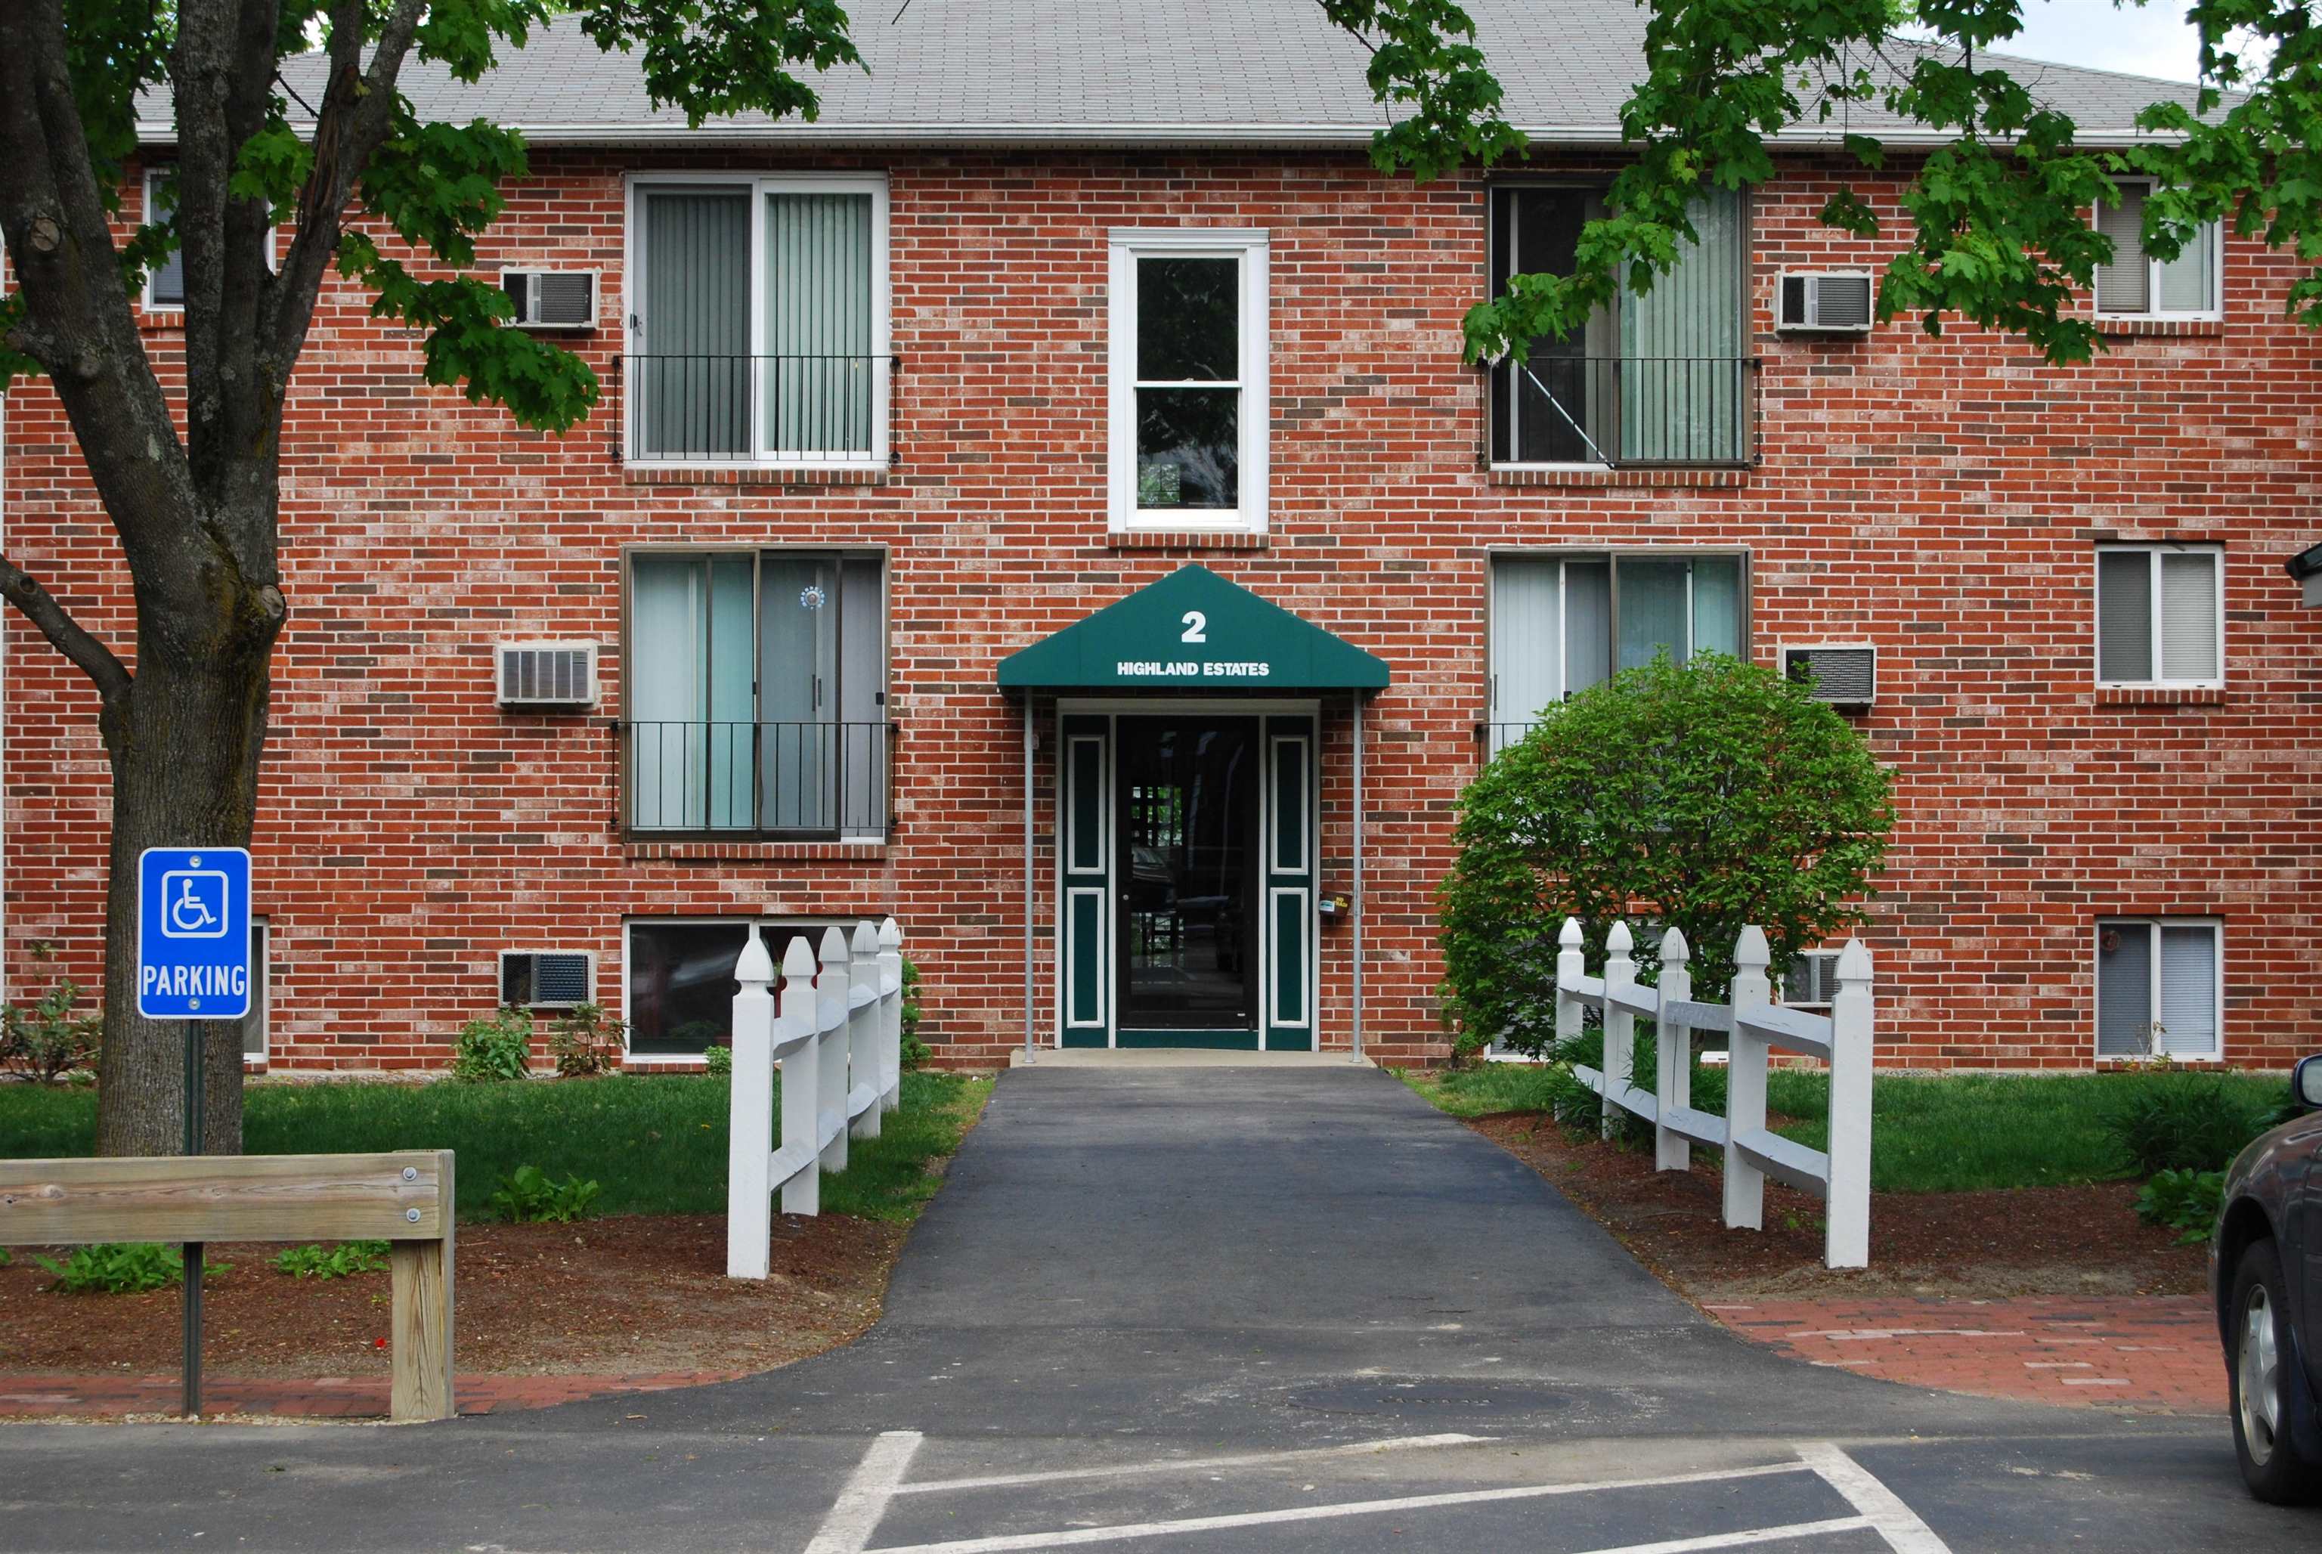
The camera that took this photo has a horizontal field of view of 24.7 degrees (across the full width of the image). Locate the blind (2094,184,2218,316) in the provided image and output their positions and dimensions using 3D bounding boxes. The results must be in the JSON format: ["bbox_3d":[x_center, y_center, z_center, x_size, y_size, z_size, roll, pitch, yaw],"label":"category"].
[{"bbox_3d":[6.868,-3.632,36.540,0.840,0.916,0.050,0,-2,-1],"label":"blind"}]

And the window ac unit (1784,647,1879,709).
[{"bbox_3d":[4.587,-0.698,36.380,0.660,0.400,0.420,0,-1,0],"label":"window ac unit"}]

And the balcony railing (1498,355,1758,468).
[{"bbox_3d":[3.183,-2.531,36.583,1.900,0.770,0.100,0,-1,-1],"label":"balcony railing"}]

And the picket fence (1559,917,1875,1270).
[{"bbox_3d":[2.378,1.276,24.174,0.180,1.300,10.200,0,-2,-1],"label":"picket fence"}]

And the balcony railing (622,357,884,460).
[{"bbox_3d":[-2.802,-2.532,36.514,1.920,0.770,0.100,0,-1,-1],"label":"balcony railing"}]

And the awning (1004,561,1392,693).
[{"bbox_3d":[0.214,-0.985,35.670,2.587,0.826,1.250,0,-2,-1],"label":"awning"}]

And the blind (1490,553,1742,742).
[{"bbox_3d":[3.154,-0.564,36.600,1.780,1.920,0.090,0,-1,0],"label":"blind"}]

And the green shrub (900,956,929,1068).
[{"bbox_3d":[-1.737,1.589,35.700,0.380,0.760,0.380,0,-2,-1],"label":"green shrub"}]

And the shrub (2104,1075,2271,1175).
[{"bbox_3d":[4.887,1.657,25.200,0.750,0.470,0.700,0,-2,-1],"label":"shrub"}]

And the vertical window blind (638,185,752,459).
[{"bbox_3d":[-3.218,-3.135,36.620,0.790,1.880,0.090,0,-1,0],"label":"vertical window blind"}]

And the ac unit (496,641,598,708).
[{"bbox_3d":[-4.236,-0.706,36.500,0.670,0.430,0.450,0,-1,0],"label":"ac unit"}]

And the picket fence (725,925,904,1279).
[{"bbox_3d":[-1.528,1.273,24.900,0.160,1.210,12.100,0,-1,-1],"label":"picket fence"}]

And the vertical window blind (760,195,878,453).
[{"bbox_3d":[-2.375,-3.149,36.778,0.790,1.850,0.080,0,-1,-1],"label":"vertical window blind"}]

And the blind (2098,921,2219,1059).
[{"bbox_3d":[6.933,1.474,36.794,0.840,0.950,0.060,0,-1,-1],"label":"blind"}]

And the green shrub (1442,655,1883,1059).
[{"bbox_3d":[3.289,0.575,34.600,2.930,2.720,2.600,0,-1,-1],"label":"green shrub"}]

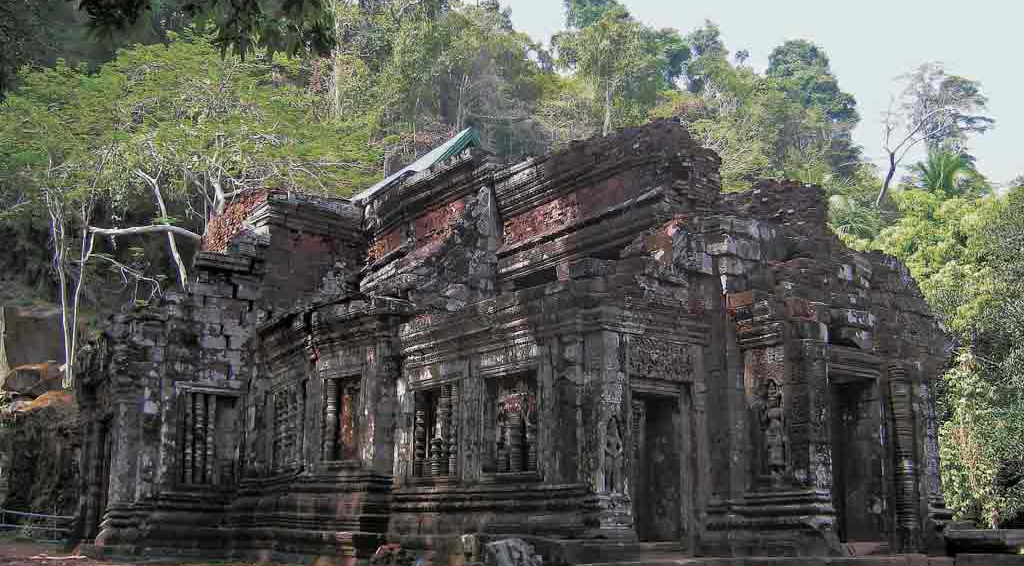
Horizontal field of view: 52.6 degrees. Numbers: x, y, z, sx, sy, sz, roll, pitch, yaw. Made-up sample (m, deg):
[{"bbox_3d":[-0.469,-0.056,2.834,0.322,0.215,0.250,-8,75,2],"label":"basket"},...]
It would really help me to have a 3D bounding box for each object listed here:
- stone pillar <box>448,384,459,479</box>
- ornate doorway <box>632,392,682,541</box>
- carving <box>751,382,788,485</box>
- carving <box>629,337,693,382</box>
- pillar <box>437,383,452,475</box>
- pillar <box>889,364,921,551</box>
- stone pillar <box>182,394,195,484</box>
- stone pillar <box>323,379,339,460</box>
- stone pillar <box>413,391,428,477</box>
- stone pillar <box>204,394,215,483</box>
[{"bbox_3d":[-0.972,2.427,17.213,0.140,1.586,0.140,1,-13,0],"label":"stone pillar"},{"bbox_3d":[1.996,2.560,14.423,0.886,2.020,0.302,9,-16,-33],"label":"ornate doorway"},{"bbox_3d":[3.603,2.092,14.545,0.238,1.479,0.540,9,-16,-33],"label":"carving"},{"bbox_3d":[2.080,1.106,14.713,1.188,0.540,0.216,9,-16,-33],"label":"carving"},{"bbox_3d":[-1.138,2.462,17.452,0.173,1.541,0.173,9,-16,-33],"label":"pillar"},{"bbox_3d":[5.747,2.528,15.165,0.270,2.720,0.270,9,-16,-33],"label":"pillar"},{"bbox_3d":[-6.426,3.080,20.568,0.151,1.773,0.151,9,-16,-33],"label":"stone pillar"},{"bbox_3d":[-3.487,2.615,19.892,0.205,1.607,0.205,9,-16,-33],"label":"stone pillar"},{"bbox_3d":[-1.599,2.641,18.099,0.184,1.492,0.184,9,-16,-33],"label":"stone pillar"},{"bbox_3d":[-6.078,3.116,20.805,0.140,1.794,0.140,9,-16,-33],"label":"stone pillar"}]

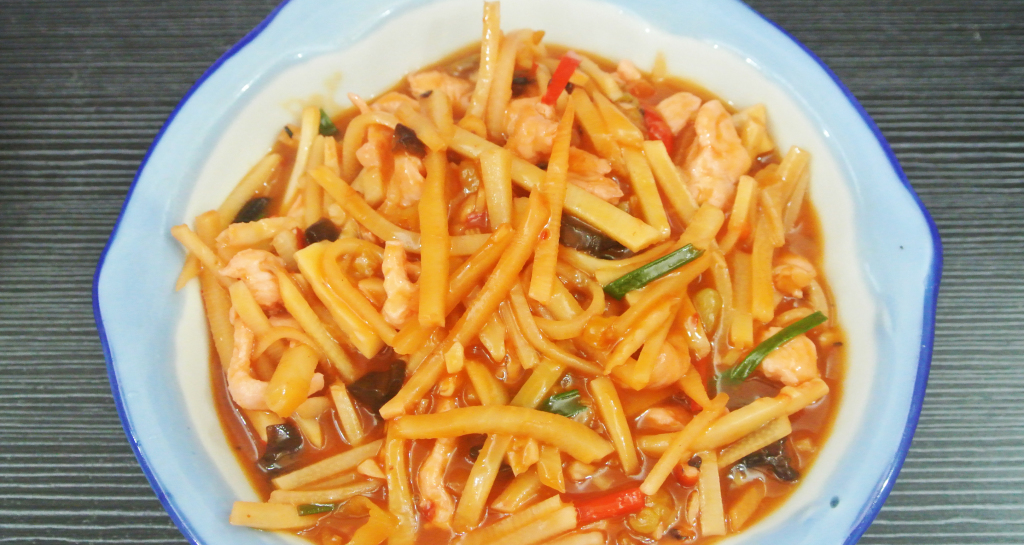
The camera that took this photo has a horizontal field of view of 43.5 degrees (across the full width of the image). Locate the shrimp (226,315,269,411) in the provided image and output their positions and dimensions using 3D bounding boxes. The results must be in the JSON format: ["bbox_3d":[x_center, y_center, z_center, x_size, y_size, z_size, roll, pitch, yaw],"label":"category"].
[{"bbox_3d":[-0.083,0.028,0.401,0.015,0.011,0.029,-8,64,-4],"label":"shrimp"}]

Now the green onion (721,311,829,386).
[{"bbox_3d":[0.088,0.026,0.432,0.042,0.006,0.008,-30,68,-14],"label":"green onion"}]

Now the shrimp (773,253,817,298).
[{"bbox_3d":[0.092,0.001,0.419,0.015,0.010,0.012,-6,64,-3],"label":"shrimp"}]

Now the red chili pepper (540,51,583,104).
[{"bbox_3d":[0.018,-0.071,0.469,0.006,0.004,0.021,22,66,10],"label":"red chili pepper"}]

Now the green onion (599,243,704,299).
[{"bbox_3d":[0.048,0.000,0.433,0.036,0.005,0.007,-25,67,-12],"label":"green onion"}]

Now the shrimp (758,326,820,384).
[{"bbox_3d":[0.094,0.029,0.432,0.021,0.013,0.018,33,68,15],"label":"shrimp"}]

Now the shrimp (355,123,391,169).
[{"bbox_3d":[-0.047,-0.043,0.435,0.013,0.010,0.014,-11,65,-6],"label":"shrimp"}]

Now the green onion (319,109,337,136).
[{"bbox_3d":[-0.068,-0.054,0.468,0.008,0.006,0.012,-29,68,-14],"label":"green onion"}]

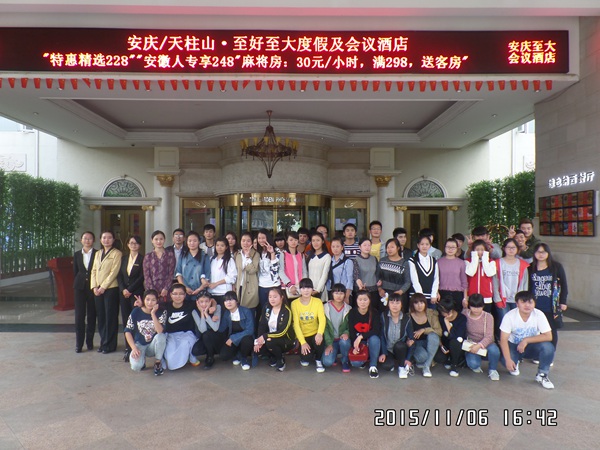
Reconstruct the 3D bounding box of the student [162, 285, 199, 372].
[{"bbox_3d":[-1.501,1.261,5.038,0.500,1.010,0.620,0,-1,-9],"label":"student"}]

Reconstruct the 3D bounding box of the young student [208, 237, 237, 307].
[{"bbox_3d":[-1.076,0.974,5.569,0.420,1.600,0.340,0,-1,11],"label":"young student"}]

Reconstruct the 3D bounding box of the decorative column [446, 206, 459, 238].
[{"bbox_3d":[5.449,0.552,14.200,0.400,2.529,0.360,0,0,0],"label":"decorative column"}]

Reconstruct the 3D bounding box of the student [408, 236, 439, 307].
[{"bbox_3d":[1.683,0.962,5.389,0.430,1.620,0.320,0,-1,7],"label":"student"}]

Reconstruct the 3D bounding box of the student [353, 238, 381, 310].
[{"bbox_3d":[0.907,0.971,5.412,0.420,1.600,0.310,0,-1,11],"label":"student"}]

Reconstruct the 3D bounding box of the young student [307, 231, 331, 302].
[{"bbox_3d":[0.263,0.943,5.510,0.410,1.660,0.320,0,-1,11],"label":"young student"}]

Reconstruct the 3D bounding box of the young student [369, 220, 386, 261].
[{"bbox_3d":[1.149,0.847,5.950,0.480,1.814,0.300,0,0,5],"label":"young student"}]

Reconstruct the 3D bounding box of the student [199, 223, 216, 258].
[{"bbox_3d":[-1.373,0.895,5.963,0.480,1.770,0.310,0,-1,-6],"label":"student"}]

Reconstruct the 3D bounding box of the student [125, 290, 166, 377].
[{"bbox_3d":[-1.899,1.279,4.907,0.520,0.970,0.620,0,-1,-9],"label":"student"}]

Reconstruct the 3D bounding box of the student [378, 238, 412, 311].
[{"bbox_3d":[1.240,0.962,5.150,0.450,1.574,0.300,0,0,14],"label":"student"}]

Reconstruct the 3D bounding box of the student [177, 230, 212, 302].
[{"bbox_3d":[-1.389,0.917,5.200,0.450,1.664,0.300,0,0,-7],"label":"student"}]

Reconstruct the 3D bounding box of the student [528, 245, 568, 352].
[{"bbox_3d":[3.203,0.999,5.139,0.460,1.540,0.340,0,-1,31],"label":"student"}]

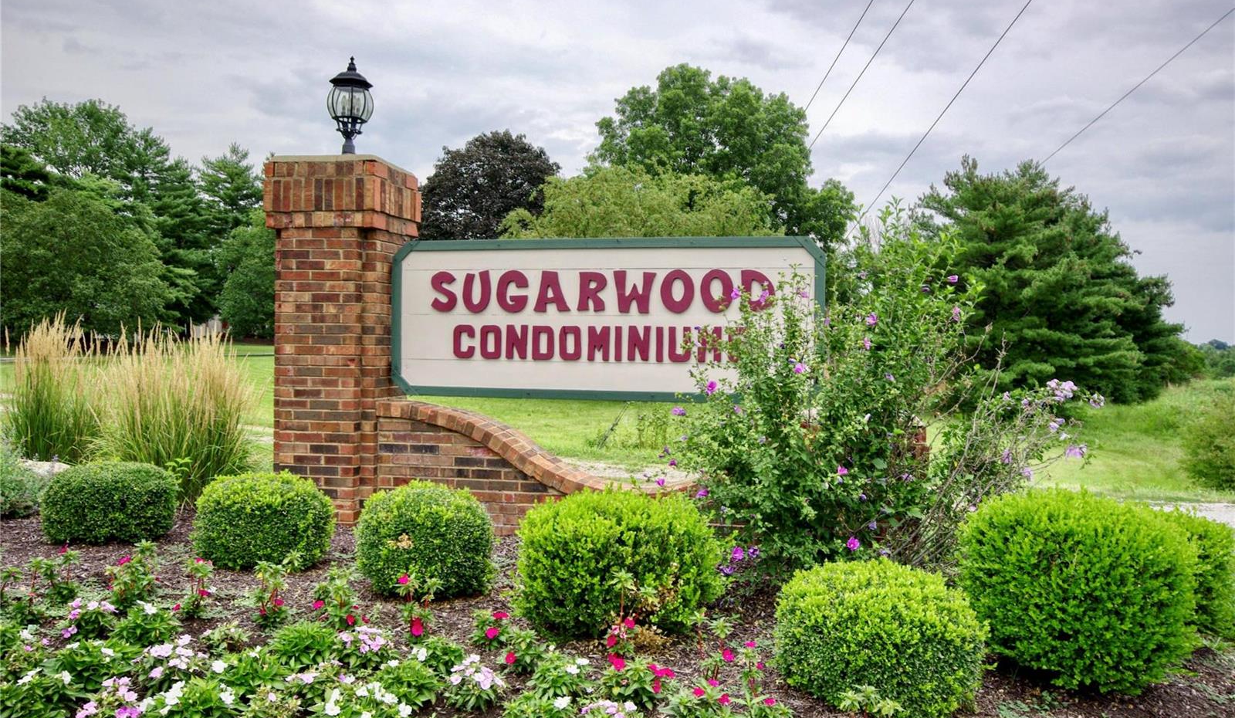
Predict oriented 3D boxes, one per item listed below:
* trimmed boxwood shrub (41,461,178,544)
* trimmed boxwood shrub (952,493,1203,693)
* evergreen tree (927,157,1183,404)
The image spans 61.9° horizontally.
[{"bbox_3d":[-3.043,0.811,6.170,0.800,0.415,0.780,1,1,-11],"label":"trimmed boxwood shrub"},{"bbox_3d":[2.004,0.928,4.480,1.000,0.750,0.980,1,1,19],"label":"trimmed boxwood shrub"},{"bbox_3d":[12.504,-2.331,29.500,7.500,6.950,7.000,1,1,0],"label":"evergreen tree"}]

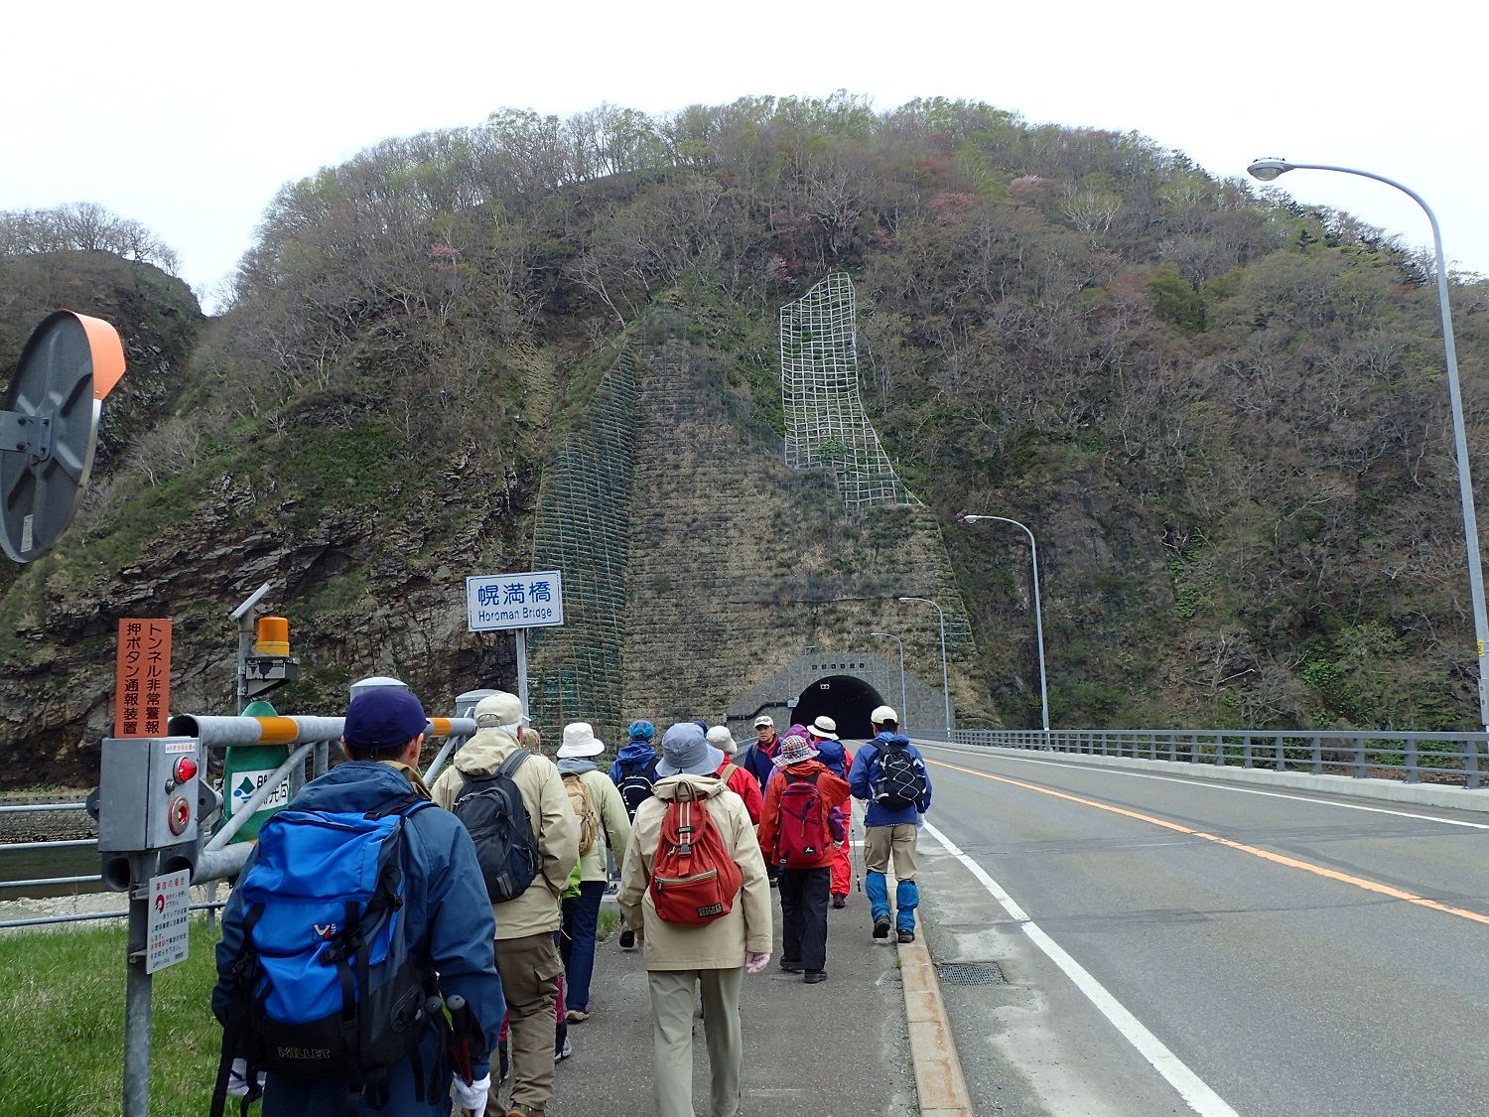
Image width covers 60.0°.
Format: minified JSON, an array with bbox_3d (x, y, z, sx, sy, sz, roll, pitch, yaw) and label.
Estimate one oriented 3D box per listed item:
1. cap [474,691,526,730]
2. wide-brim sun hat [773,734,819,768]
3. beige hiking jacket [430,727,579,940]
[{"bbox_3d":[-1.002,0.621,5.280,0.175,0.150,0.255,-4,-8,14],"label":"cap"},{"bbox_3d":[0.331,1.212,8.150,0.280,0.180,0.290,-14,-8,4],"label":"wide-brim sun hat"},{"bbox_3d":[-0.977,1.119,5.250,0.580,0.840,0.370,-3,-8,6],"label":"beige hiking jacket"}]

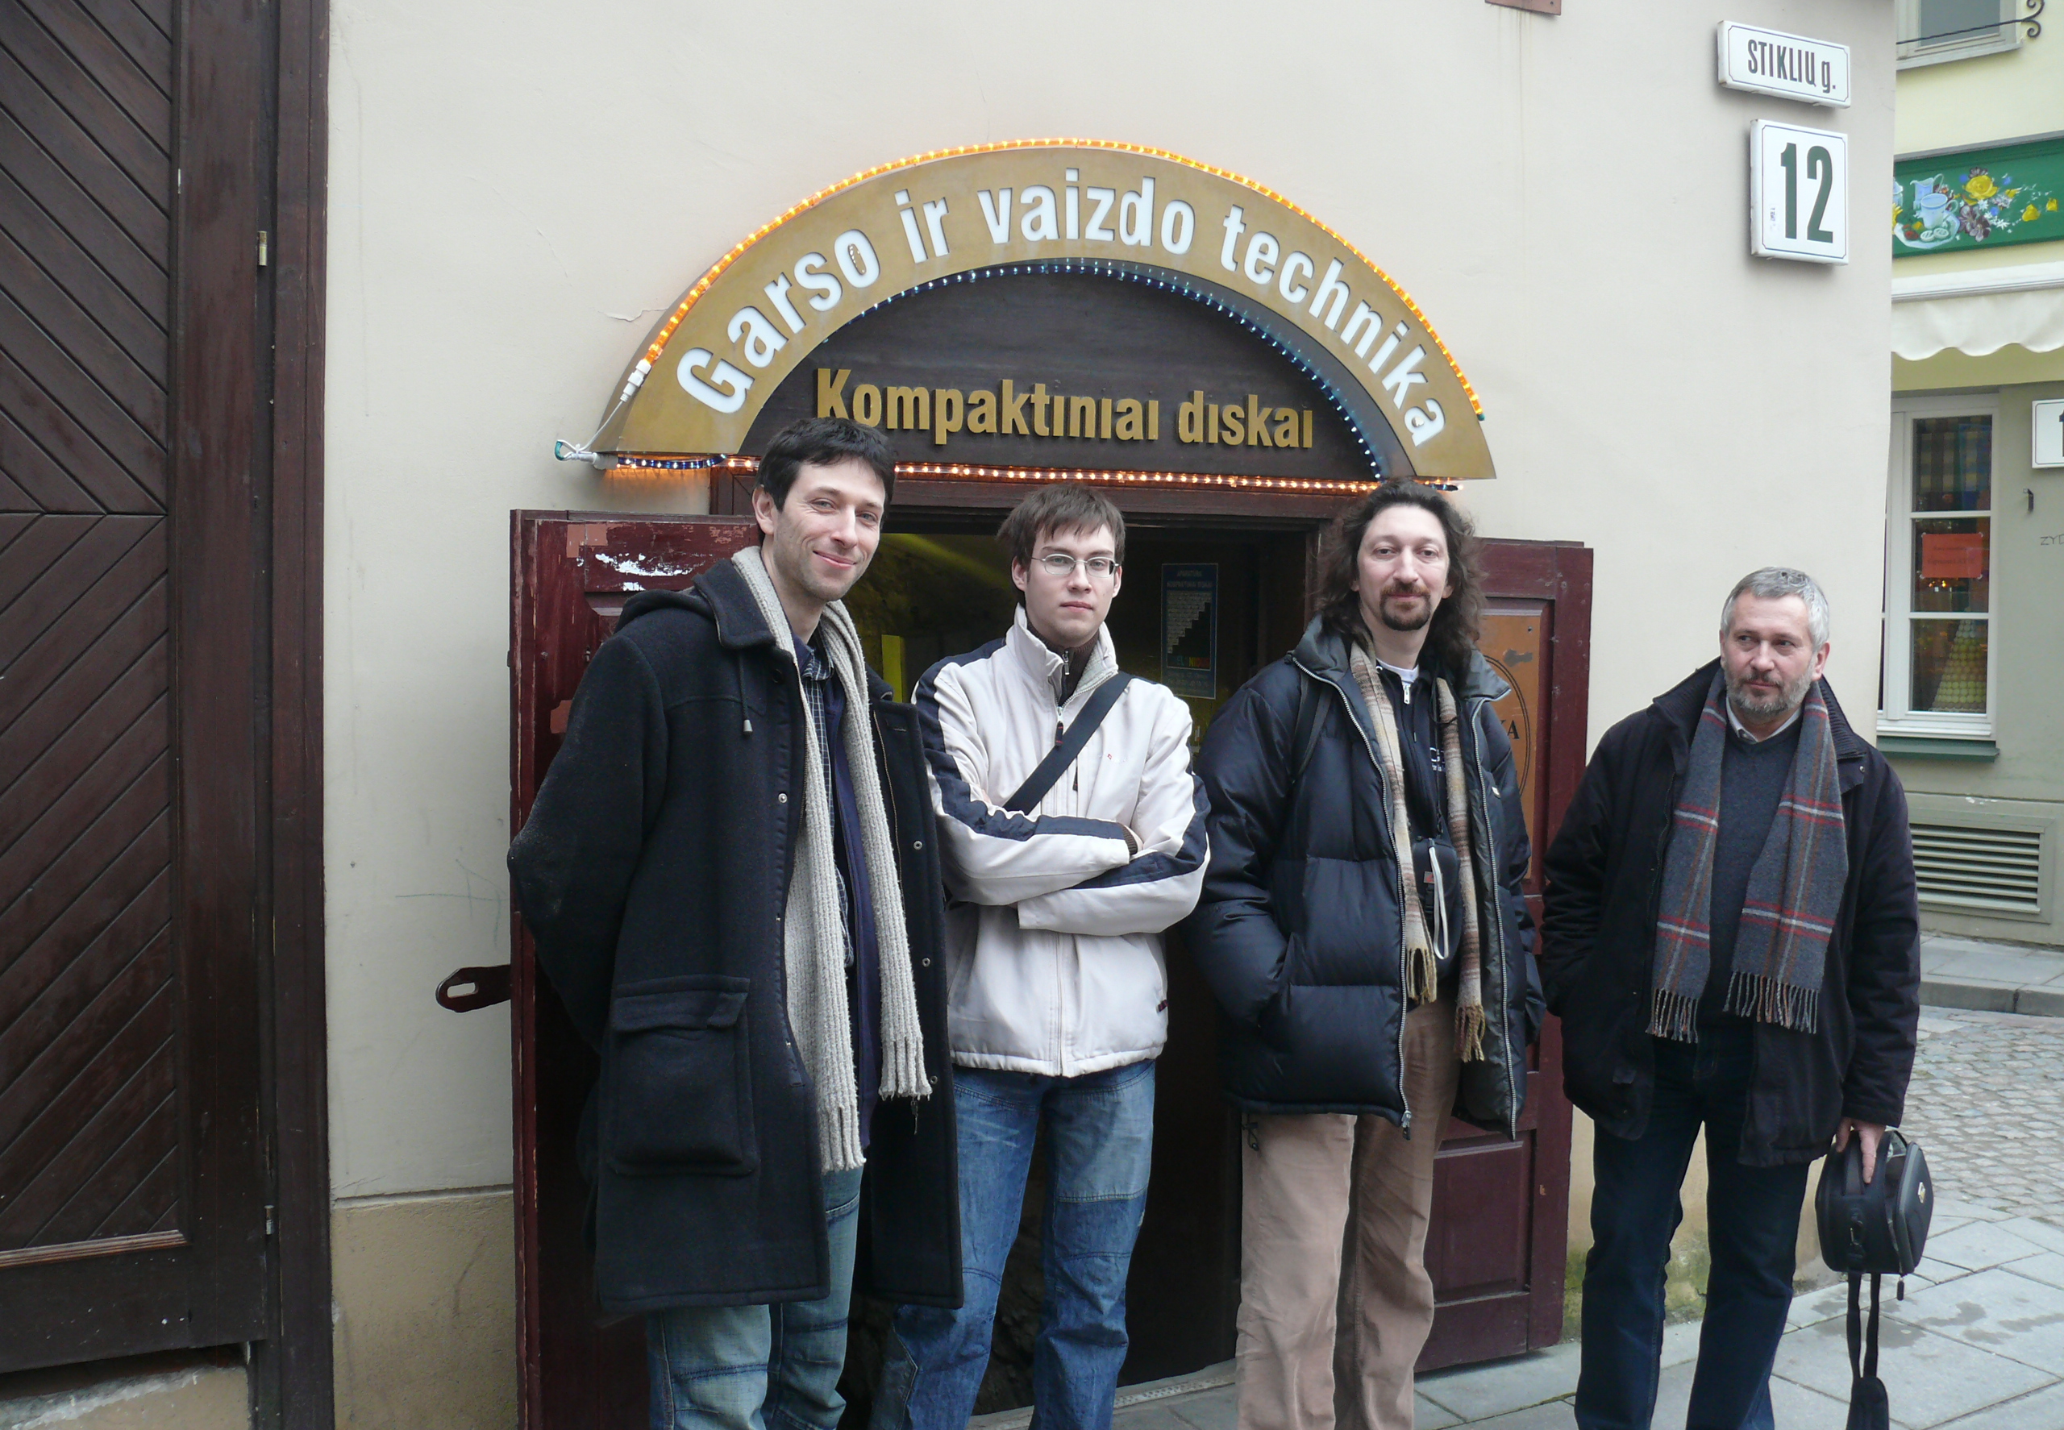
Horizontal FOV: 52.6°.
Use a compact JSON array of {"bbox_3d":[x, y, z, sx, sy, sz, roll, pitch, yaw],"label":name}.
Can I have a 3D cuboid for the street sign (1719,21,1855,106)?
[{"bbox_3d":[1.682,-1.451,4.667,0.394,0.135,0.030,-1,4,-28],"label":"street sign"}]

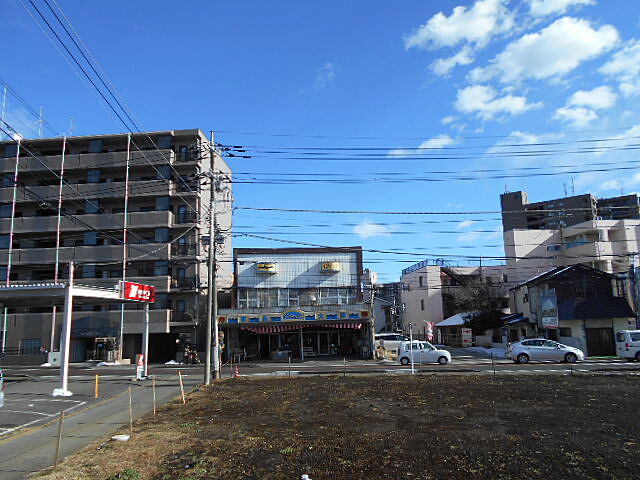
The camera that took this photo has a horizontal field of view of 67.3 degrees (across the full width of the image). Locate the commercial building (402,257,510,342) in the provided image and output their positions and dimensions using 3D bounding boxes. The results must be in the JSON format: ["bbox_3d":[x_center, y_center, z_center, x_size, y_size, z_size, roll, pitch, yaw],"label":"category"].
[{"bbox_3d":[17.650,8.193,64.096,10.200,9.600,12.400,-1,-9,-4],"label":"commercial building"}]

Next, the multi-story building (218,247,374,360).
[{"bbox_3d":[-1.444,5.387,40.025,11.300,8.500,10.000,-2,-9,5],"label":"multi-story building"}]

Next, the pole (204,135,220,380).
[{"bbox_3d":[-5.695,0.695,25.236,0.380,13.300,0.380,-2,-9,5],"label":"pole"}]

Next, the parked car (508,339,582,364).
[{"bbox_3d":[14.143,7.036,30.674,4.500,1.490,1.750,-2,-9,5],"label":"parked car"}]

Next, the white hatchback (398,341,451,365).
[{"bbox_3d":[6.779,7.366,31.573,3.400,1.500,1.480,-2,-9,5],"label":"white hatchback"}]

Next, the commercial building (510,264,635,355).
[{"bbox_3d":[18.644,5.307,36.446,7.000,6.500,5.800,-2,-9,5],"label":"commercial building"}]

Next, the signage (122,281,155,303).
[{"bbox_3d":[-10.459,3.054,27.873,0.350,1.000,3.700,-2,-9,5],"label":"signage"}]

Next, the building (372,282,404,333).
[{"bbox_3d":[18.239,17.009,126.802,12.000,12.000,10.000,-2,-9,5],"label":"building"}]

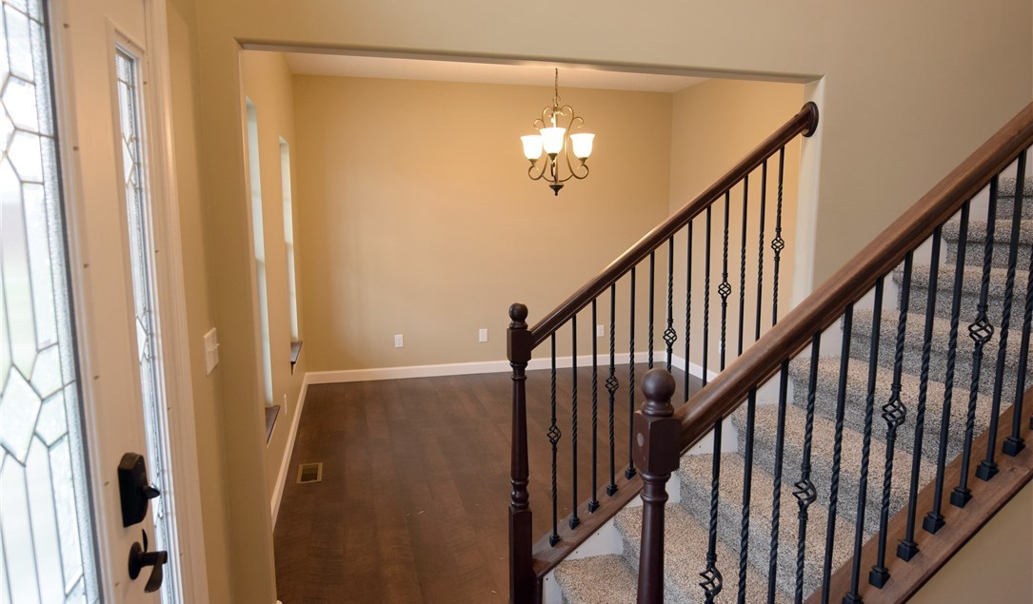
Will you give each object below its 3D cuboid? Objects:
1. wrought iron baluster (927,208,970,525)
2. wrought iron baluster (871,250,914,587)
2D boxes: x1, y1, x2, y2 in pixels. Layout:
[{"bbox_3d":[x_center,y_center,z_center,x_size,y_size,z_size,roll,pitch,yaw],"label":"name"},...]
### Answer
[{"bbox_3d":[1.127,0.178,1.565,0.033,0.873,0.033,-3,9,-15],"label":"wrought iron baluster"},{"bbox_3d":[0.982,0.318,1.567,0.048,0.895,0.048,-3,9,-15],"label":"wrought iron baluster"}]

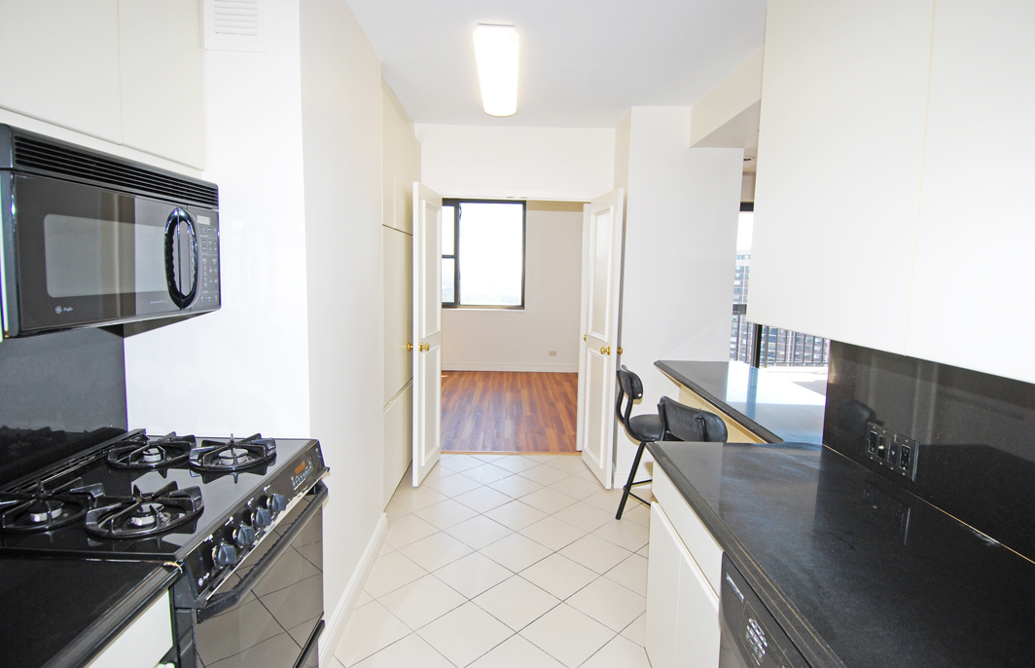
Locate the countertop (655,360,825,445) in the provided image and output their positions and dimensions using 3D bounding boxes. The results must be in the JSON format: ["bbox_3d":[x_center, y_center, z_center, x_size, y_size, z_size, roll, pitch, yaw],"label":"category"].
[{"bbox_3d":[1.245,0.311,2.686,0.610,0.040,1.740,1,7,0],"label":"countertop"}]

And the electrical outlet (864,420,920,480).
[{"bbox_3d":[1.081,0.339,1.508,0.012,0.114,0.204,1,7,-1],"label":"electrical outlet"}]

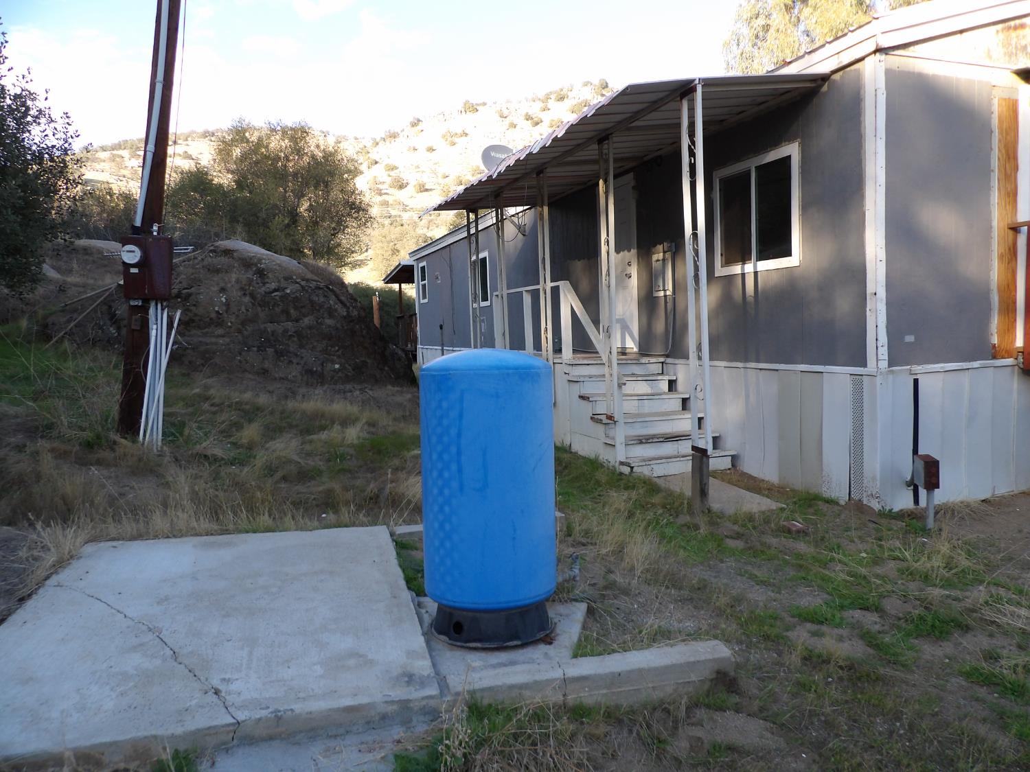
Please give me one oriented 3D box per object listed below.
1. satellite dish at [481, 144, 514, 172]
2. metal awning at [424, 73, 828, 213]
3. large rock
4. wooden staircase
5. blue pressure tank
[{"bbox_3d":[-0.215,-3.741,11.900,0.720,0.700,0.320,-4,-5,-20],"label":"satellite dish"},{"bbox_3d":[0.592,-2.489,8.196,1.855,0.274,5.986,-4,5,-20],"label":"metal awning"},{"bbox_3d":[-5.950,-1.450,14.200,7.000,2.700,4.500,-3,5,-14],"label":"large rock"},{"bbox_3d":[1.371,0.275,7.514,1.233,1.075,1.518,-4,5,-20],"label":"wooden staircase"},{"bbox_3d":[-0.121,0.482,3.330,0.620,1.310,0.620,-1,5,0],"label":"blue pressure tank"}]

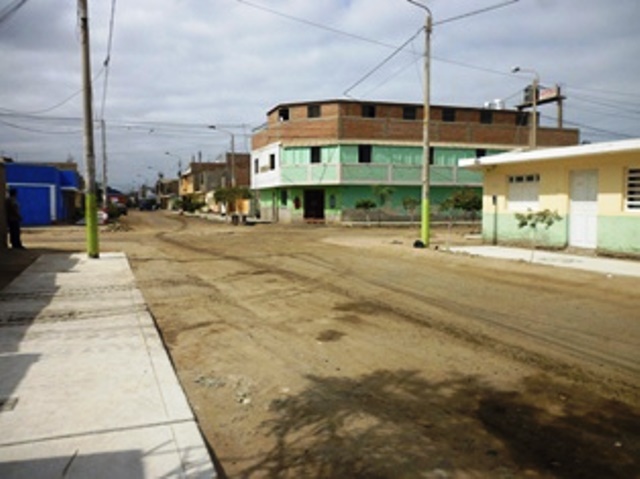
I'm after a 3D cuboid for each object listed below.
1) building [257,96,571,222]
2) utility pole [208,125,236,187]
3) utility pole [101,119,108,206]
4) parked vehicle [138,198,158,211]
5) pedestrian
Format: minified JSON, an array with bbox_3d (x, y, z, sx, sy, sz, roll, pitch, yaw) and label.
[{"bbox_3d":[8.039,-6.335,46.380,26.281,9.200,12.049,-1,4,-19],"label":"building"},{"bbox_3d":[-8.981,-6.123,47.296,2.400,8.550,0.350,-2,4,-22],"label":"utility pole"},{"bbox_3d":[-17.148,-5.500,41.218,0.300,8.150,0.300,-2,4,-22],"label":"utility pole"},{"bbox_3d":[-28.781,-5.441,86.832,1.850,1.750,4.400,-2,4,-22],"label":"parked vehicle"},{"bbox_3d":[-8.881,-0.606,15.094,0.420,1.740,0.500,-2,4,-23],"label":"pedestrian"}]

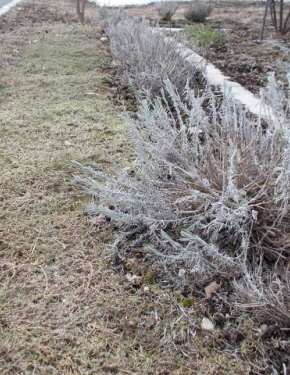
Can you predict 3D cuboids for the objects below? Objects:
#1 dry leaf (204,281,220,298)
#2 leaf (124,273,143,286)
[{"bbox_3d":[0.248,0.377,1.543,0.064,0.026,0.070,0,28,0],"label":"dry leaf"},{"bbox_3d":[-0.043,0.350,1.600,0.073,0.020,0.052,0,28,0],"label":"leaf"}]

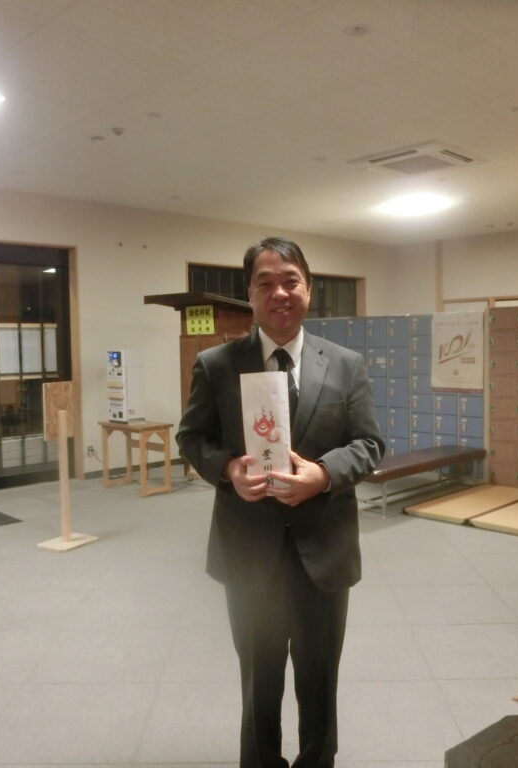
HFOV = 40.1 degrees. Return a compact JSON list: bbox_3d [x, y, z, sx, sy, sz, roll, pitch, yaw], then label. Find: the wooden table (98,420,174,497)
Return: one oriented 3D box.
[{"bbox_3d":[-1.260,0.745,7.242,0.410,0.680,0.810,-4,5,-44],"label":"wooden table"}]

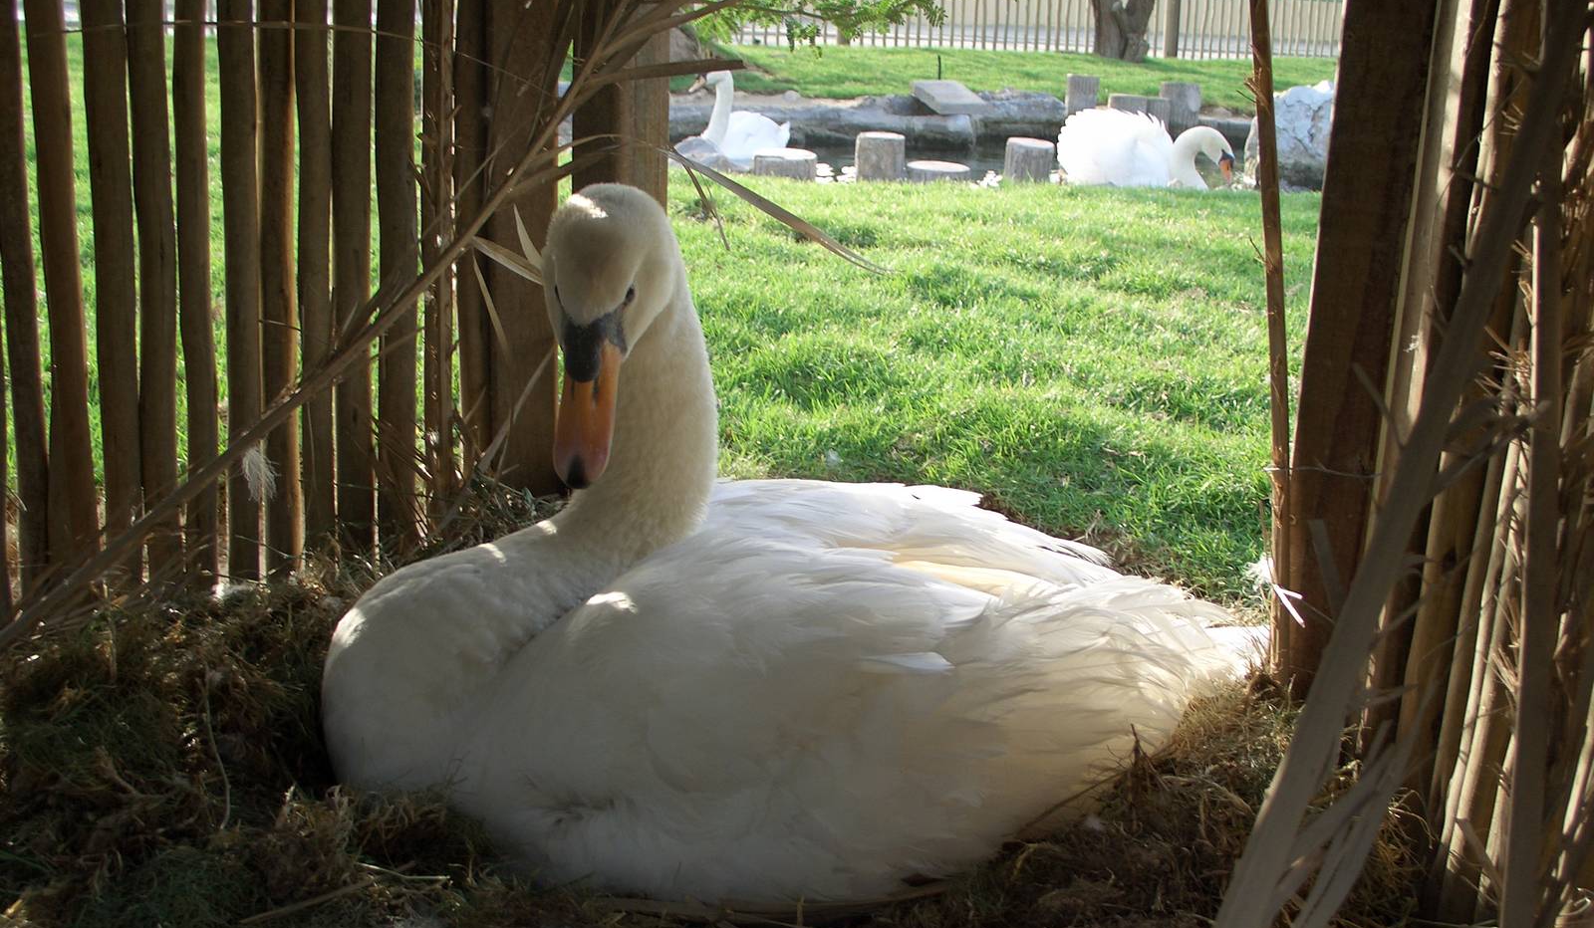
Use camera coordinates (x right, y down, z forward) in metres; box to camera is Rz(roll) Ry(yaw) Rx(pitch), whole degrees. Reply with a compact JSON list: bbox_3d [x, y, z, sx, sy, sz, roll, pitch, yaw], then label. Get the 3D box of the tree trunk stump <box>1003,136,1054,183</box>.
[{"bbox_3d":[0.866,-1.134,6.200,0.185,0.190,0.185,2,15,0],"label":"tree trunk stump"}]

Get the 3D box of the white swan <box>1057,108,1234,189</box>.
[{"bbox_3d":[1.349,-1.209,6.400,0.720,0.370,0.430,10,17,28],"label":"white swan"}]

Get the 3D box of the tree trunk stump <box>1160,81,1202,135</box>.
[{"bbox_3d":[2.039,-1.884,8.800,0.225,0.290,0.225,2,15,0],"label":"tree trunk stump"}]

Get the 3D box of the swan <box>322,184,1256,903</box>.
[{"bbox_3d":[0.005,0.010,1.130,0.670,0.420,0.370,-2,16,-16],"label":"swan"}]

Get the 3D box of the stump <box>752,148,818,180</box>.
[{"bbox_3d":[-0.044,-1.115,6.200,0.240,0.150,0.240,2,15,0],"label":"stump"}]

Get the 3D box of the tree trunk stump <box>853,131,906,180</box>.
[{"bbox_3d":[0.310,-1.148,6.200,0.185,0.200,0.185,2,15,0],"label":"tree trunk stump"}]

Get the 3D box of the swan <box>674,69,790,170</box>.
[{"bbox_3d":[-0.264,-1.543,7.400,0.650,0.460,0.360,-11,19,-39],"label":"swan"}]

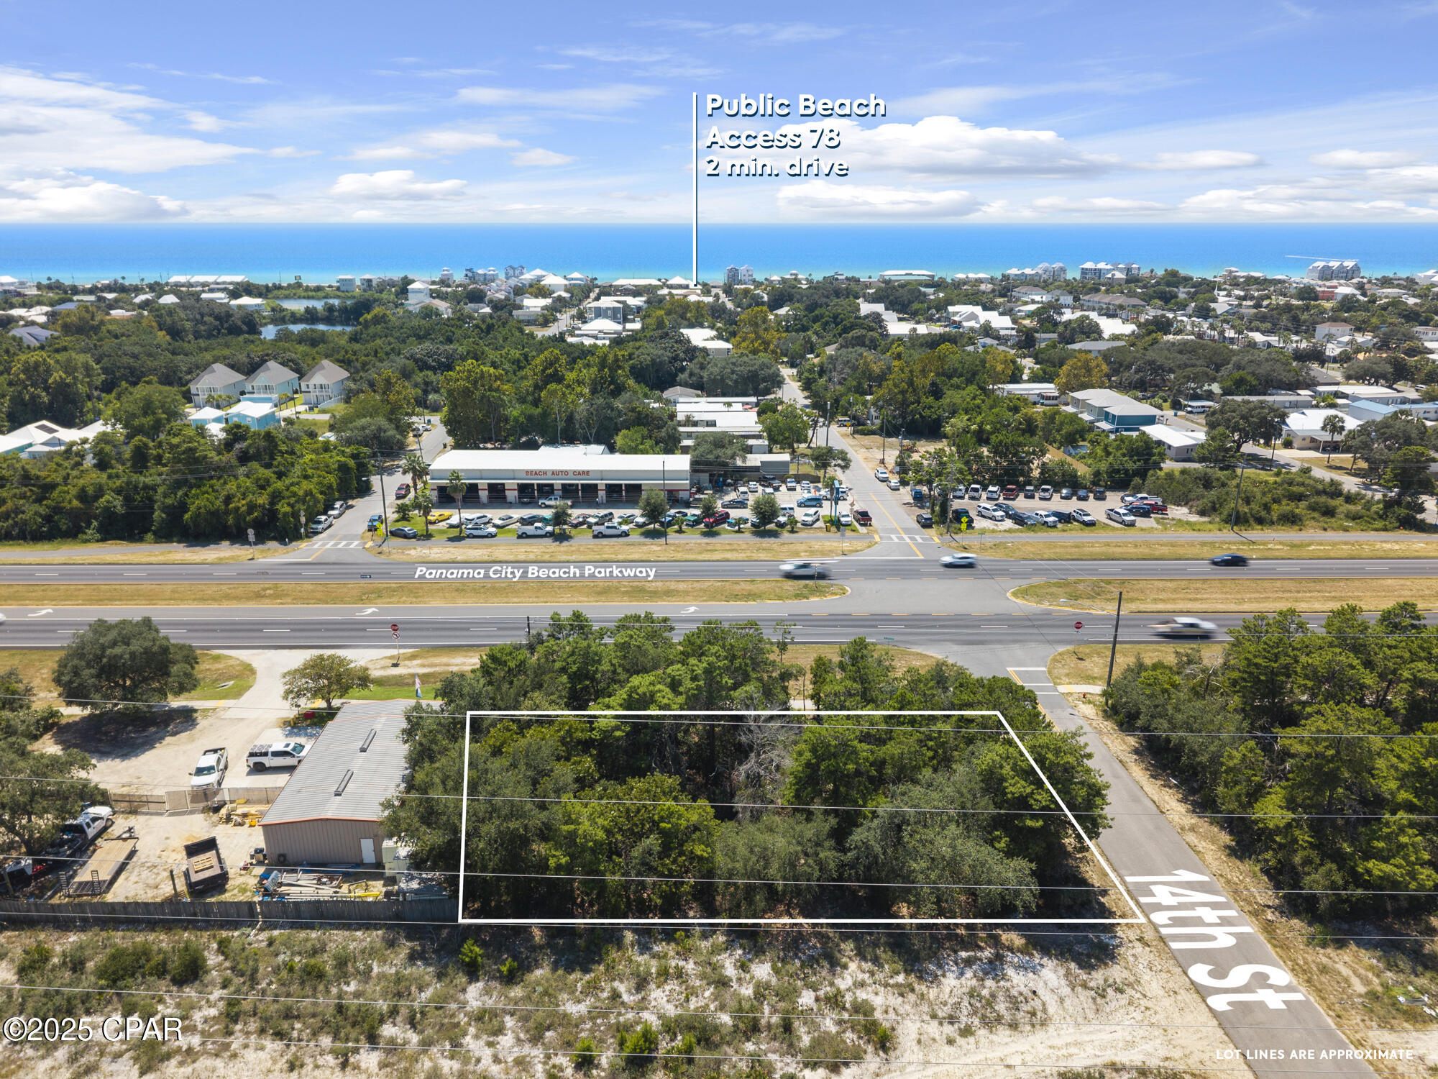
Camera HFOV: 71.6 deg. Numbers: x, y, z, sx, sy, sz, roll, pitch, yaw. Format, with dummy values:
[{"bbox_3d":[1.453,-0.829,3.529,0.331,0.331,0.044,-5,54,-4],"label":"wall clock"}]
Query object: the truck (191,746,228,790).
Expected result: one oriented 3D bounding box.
[{"bbox_3d":[-43.500,19.683,85.198,2.030,1.920,5.750,-5,18,-15],"label":"truck"}]

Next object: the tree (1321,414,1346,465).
[{"bbox_3d":[121.000,-19.725,196.894,4.200,9.500,4.200,11,21,30],"label":"tree"}]

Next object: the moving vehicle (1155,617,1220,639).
[{"bbox_3d":[53.800,10.028,114.972,5.700,1.800,2.000,0,18,0],"label":"moving vehicle"}]

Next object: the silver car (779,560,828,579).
[{"bbox_3d":[11.550,3.956,135.493,5.800,1.950,1.950,0,18,-1],"label":"silver car"}]

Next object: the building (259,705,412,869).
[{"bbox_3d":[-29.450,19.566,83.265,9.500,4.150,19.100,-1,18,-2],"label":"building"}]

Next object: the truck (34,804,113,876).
[{"bbox_3d":[-49.050,22.602,75.947,2.050,2.020,6.250,0,18,1],"label":"truck"}]

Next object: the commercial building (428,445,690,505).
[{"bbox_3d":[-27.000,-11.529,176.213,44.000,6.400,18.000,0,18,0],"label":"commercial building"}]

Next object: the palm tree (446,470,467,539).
[{"bbox_3d":[-39.150,-5.399,149.929,3.000,10.400,3.000,0,18,0],"label":"palm tree"}]

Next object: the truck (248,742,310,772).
[{"bbox_3d":[-37.850,19.006,87.291,5.880,1.930,2.050,-1,18,-2],"label":"truck"}]

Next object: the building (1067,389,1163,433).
[{"bbox_3d":[91.000,-29.284,230.269,12.000,7.300,27.600,-1,18,-2],"label":"building"}]

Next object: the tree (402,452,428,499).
[{"bbox_3d":[-51.000,-10.134,167.835,4.000,9.000,4.000,-5,19,-17],"label":"tree"}]

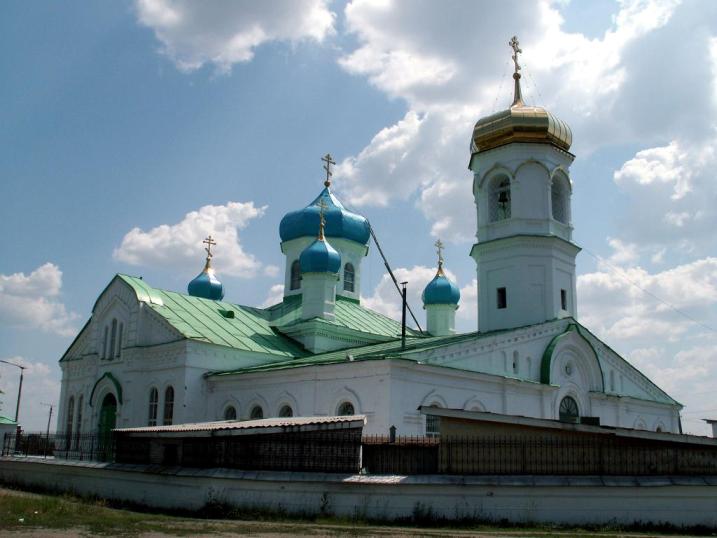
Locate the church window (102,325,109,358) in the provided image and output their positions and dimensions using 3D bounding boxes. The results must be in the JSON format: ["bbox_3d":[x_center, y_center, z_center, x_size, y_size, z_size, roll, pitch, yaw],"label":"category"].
[{"bbox_3d":[-15.197,4.419,43.583,0.462,1.948,0.220,-12,-20,42],"label":"church window"}]

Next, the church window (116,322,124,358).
[{"bbox_3d":[-13.543,4.085,41.527,0.252,1.986,0.476,15,-20,-43],"label":"church window"}]

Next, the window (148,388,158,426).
[{"bbox_3d":[-10.793,7.796,38.249,0.847,3.111,0.220,-12,-20,42],"label":"window"}]

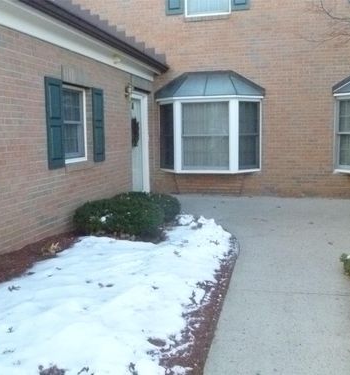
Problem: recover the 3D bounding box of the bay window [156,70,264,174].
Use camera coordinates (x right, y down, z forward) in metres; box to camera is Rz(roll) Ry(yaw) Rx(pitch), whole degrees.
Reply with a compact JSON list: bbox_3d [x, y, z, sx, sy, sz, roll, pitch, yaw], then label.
[{"bbox_3d":[0.609,-1.331,8.153,2.257,2.030,0.594,2,8,15],"label":"bay window"}]

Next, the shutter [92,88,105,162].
[{"bbox_3d":[-1.160,-0.931,6.097,0.040,1.080,0.358,2,8,15],"label":"shutter"}]

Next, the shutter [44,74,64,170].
[{"bbox_3d":[-1.477,-0.767,4.950,0.040,1.080,0.358,2,8,15],"label":"shutter"}]

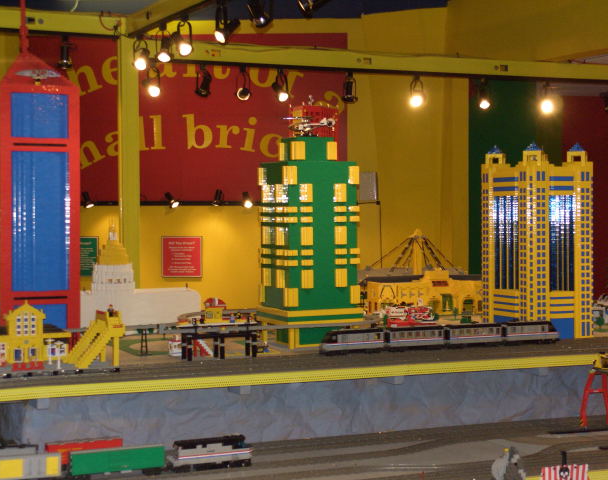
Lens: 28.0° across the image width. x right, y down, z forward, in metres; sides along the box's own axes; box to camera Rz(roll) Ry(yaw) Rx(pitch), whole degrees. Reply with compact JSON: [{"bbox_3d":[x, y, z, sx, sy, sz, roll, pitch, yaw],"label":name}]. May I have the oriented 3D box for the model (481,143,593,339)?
[{"bbox_3d":[0.971,0.003,5.096,0.300,0.795,0.360,-1,2,-24],"label":"model"}]

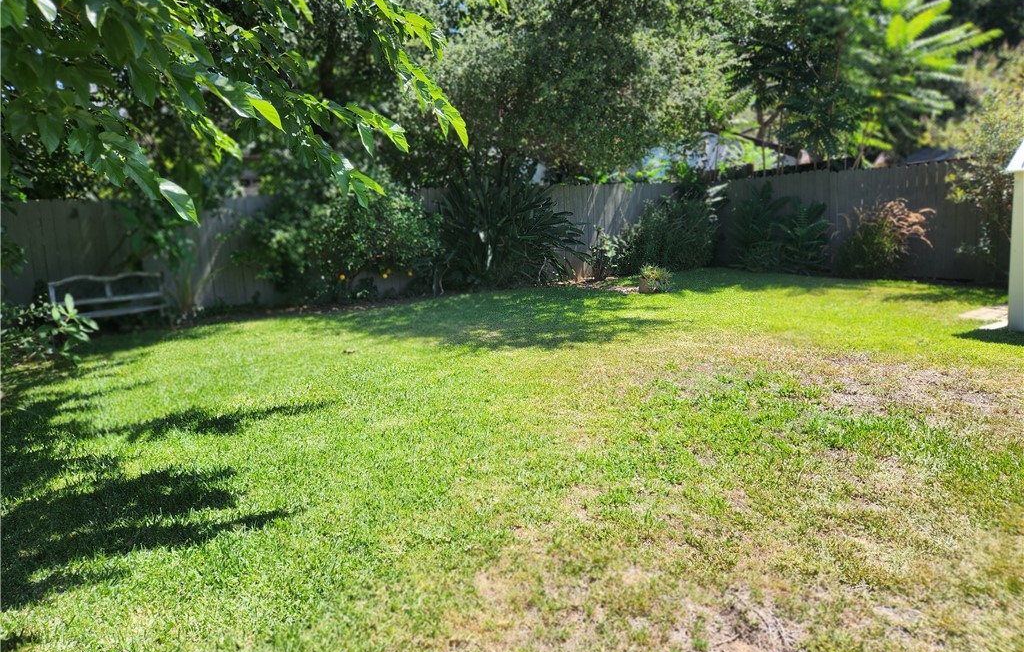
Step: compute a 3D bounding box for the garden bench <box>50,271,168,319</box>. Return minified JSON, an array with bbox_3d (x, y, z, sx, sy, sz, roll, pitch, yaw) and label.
[{"bbox_3d":[-5.907,-0.277,10.070,1.470,0.860,0.580,-8,11,-34],"label":"garden bench"}]

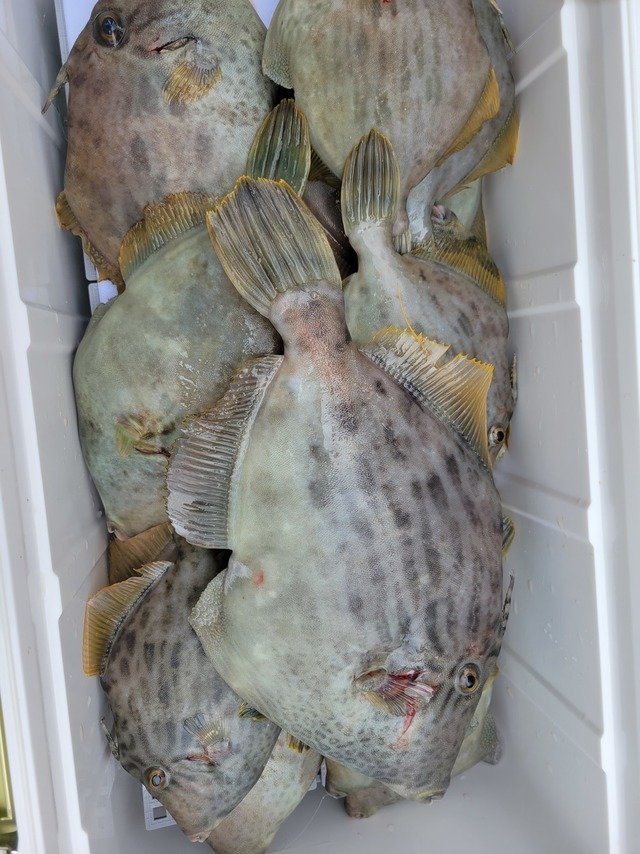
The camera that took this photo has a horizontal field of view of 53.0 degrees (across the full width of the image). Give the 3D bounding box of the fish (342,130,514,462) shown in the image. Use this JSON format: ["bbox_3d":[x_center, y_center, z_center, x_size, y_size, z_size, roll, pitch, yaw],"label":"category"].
[{"bbox_3d":[0.073,-0.088,0.446,0.125,0.045,0.252,-22,97,-5],"label":"fish"}]

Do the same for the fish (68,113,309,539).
[{"bbox_3d":[-0.076,-0.071,0.437,0.165,0.052,0.320,21,92,-8],"label":"fish"}]

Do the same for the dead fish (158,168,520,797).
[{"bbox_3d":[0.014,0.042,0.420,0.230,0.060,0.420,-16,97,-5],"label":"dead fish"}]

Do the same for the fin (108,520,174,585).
[{"bbox_3d":[-0.127,0.090,0.455,0.056,0.012,0.034,-24,97,-4],"label":"fin"}]

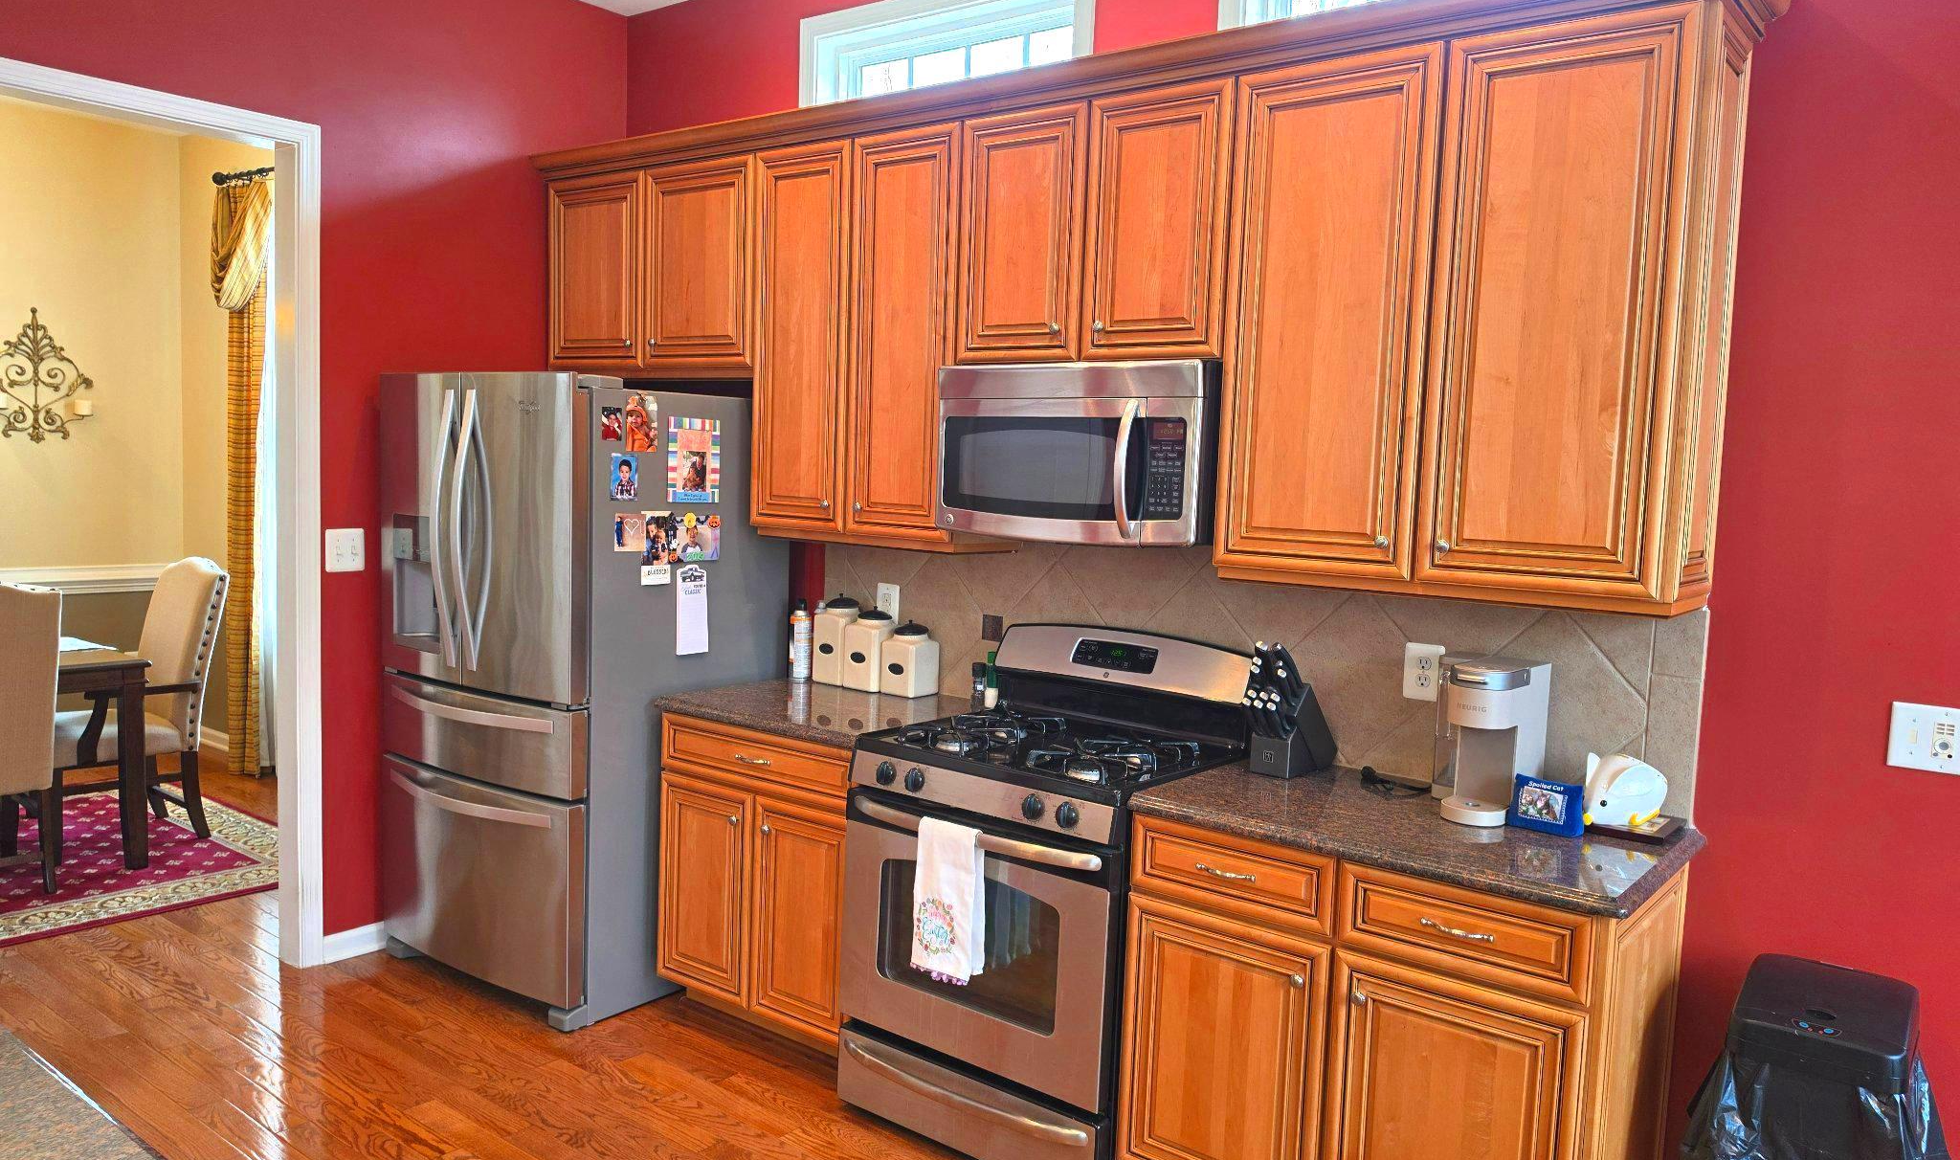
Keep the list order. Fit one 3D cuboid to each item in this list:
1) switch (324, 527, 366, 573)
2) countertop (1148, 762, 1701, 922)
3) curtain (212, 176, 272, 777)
[{"bbox_3d":[-1.913,-0.089,3.927,0.012,0.122,0.122,6,6,37],"label":"switch"},{"bbox_3d":[0.882,0.500,2.661,0.973,0.041,0.640,6,6,37],"label":"countertop"},{"bbox_3d":[-3.390,-0.460,5.998,0.483,2.719,0.128,6,6,37],"label":"curtain"}]

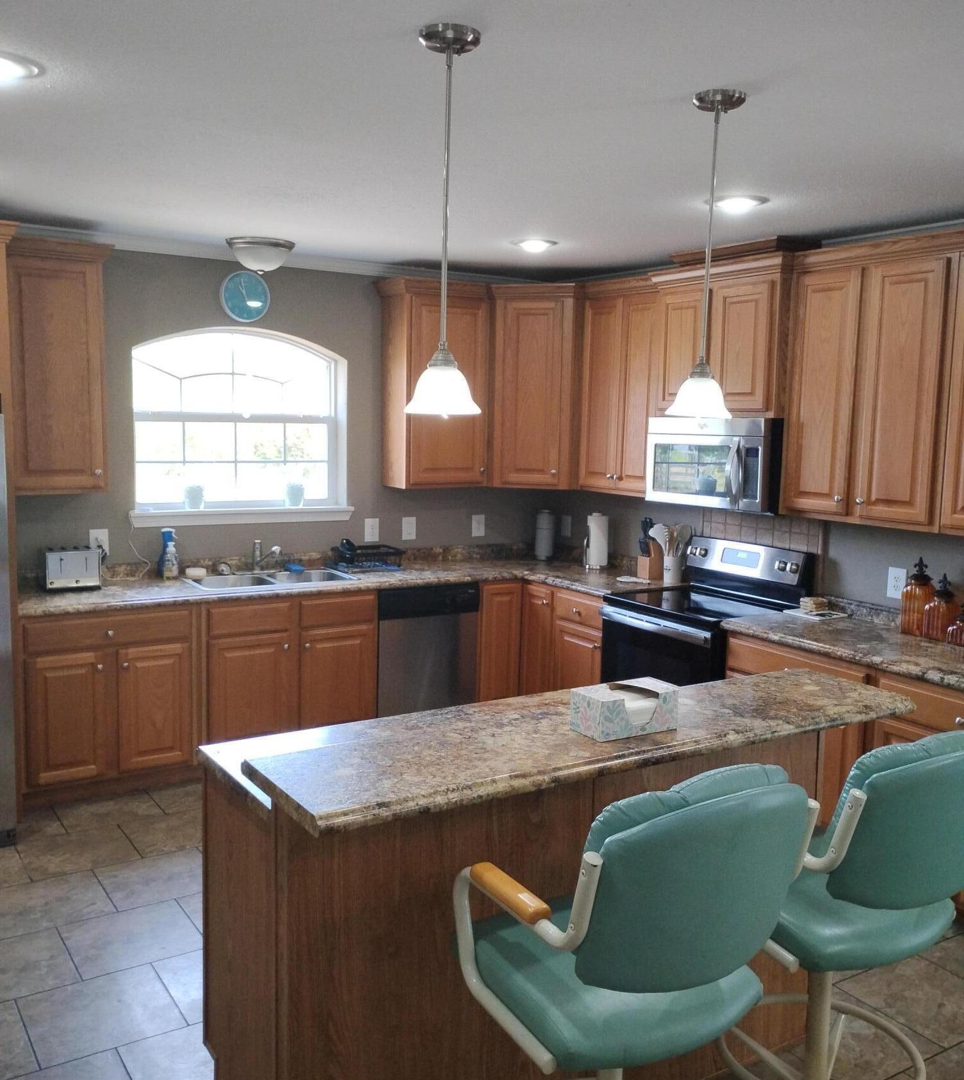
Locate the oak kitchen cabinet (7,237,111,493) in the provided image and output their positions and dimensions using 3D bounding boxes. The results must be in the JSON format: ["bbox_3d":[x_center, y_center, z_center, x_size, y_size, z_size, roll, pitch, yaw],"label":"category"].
[{"bbox_3d":[-1.979,-0.772,4.734,0.485,1.110,0.355,-3,8,-32],"label":"oak kitchen cabinet"}]

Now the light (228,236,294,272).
[{"bbox_3d":[-1.079,-1.367,5.057,0.333,0.165,0.333,-3,8,-32],"label":"light"}]

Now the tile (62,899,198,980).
[{"bbox_3d":[-1.189,1.354,3.529,0.401,0.010,0.398,-3,8,-32],"label":"tile"}]

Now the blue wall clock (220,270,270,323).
[{"bbox_3d":[-1.212,-1.247,5.320,0.259,0.257,0.043,-3,8,-32],"label":"blue wall clock"}]

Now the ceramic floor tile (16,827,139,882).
[{"bbox_3d":[-1.636,1.266,4.204,0.406,0.010,0.401,-3,8,-32],"label":"ceramic floor tile"}]

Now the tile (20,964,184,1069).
[{"bbox_3d":[-1.121,1.391,3.049,0.399,0.010,0.391,-3,8,-33],"label":"tile"}]

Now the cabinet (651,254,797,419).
[{"bbox_3d":[1.208,-0.911,4.829,0.406,0.686,0.772,-3,8,-32],"label":"cabinet"}]

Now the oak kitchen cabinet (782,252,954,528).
[{"bbox_3d":[1.645,-0.609,4.231,0.323,1.072,0.772,-3,8,-32],"label":"oak kitchen cabinet"}]

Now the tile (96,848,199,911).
[{"bbox_3d":[-1.235,1.300,3.976,0.401,0.010,0.401,-3,8,-32],"label":"tile"}]

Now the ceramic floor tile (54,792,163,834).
[{"bbox_3d":[-1.644,1.195,4.572,0.399,0.010,0.361,-3,8,-33],"label":"ceramic floor tile"}]

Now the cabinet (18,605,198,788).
[{"bbox_3d":[-1.800,0.685,4.870,0.762,0.833,0.621,-3,8,-32],"label":"cabinet"}]

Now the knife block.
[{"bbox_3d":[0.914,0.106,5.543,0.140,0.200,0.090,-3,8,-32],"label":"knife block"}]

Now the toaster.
[{"bbox_3d":[-1.918,0.128,4.839,0.240,0.180,0.250,-2,8,-28],"label":"toaster"}]

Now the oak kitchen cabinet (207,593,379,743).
[{"bbox_3d":[-1.077,0.666,5.299,0.915,0.876,0.630,-3,8,-32],"label":"oak kitchen cabinet"}]

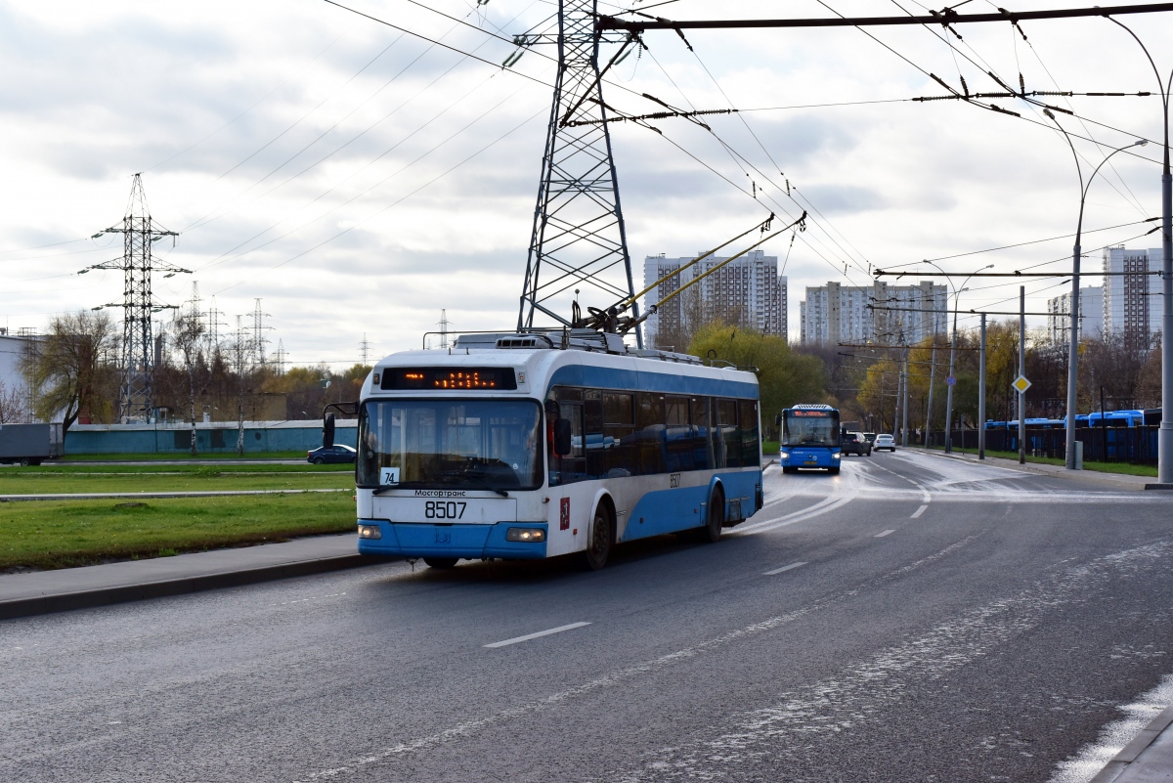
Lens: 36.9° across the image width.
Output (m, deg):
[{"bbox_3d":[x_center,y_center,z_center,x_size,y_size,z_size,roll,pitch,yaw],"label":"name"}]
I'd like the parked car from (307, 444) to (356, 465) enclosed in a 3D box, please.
[{"bbox_3d":[-17.470,4.420,125.200,4.600,1.460,1.780,0,-1,-10],"label":"parked car"}]

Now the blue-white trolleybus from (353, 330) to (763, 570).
[{"bbox_3d":[0.156,0.783,27.009,2.520,3.300,11.750,0,-1,19],"label":"blue-white trolleybus"}]

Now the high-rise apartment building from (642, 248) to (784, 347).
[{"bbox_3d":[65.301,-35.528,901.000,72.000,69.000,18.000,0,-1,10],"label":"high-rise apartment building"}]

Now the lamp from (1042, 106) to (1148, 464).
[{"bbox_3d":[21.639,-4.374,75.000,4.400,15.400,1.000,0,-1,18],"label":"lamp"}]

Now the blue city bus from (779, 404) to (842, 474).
[{"bbox_3d":[10.179,2.089,79.272,2.500,2.980,12.200,0,-1,8],"label":"blue city bus"}]

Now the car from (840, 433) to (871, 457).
[{"bbox_3d":[18.750,3.714,124.619,1.820,1.720,4.640,0,-1,22],"label":"car"}]

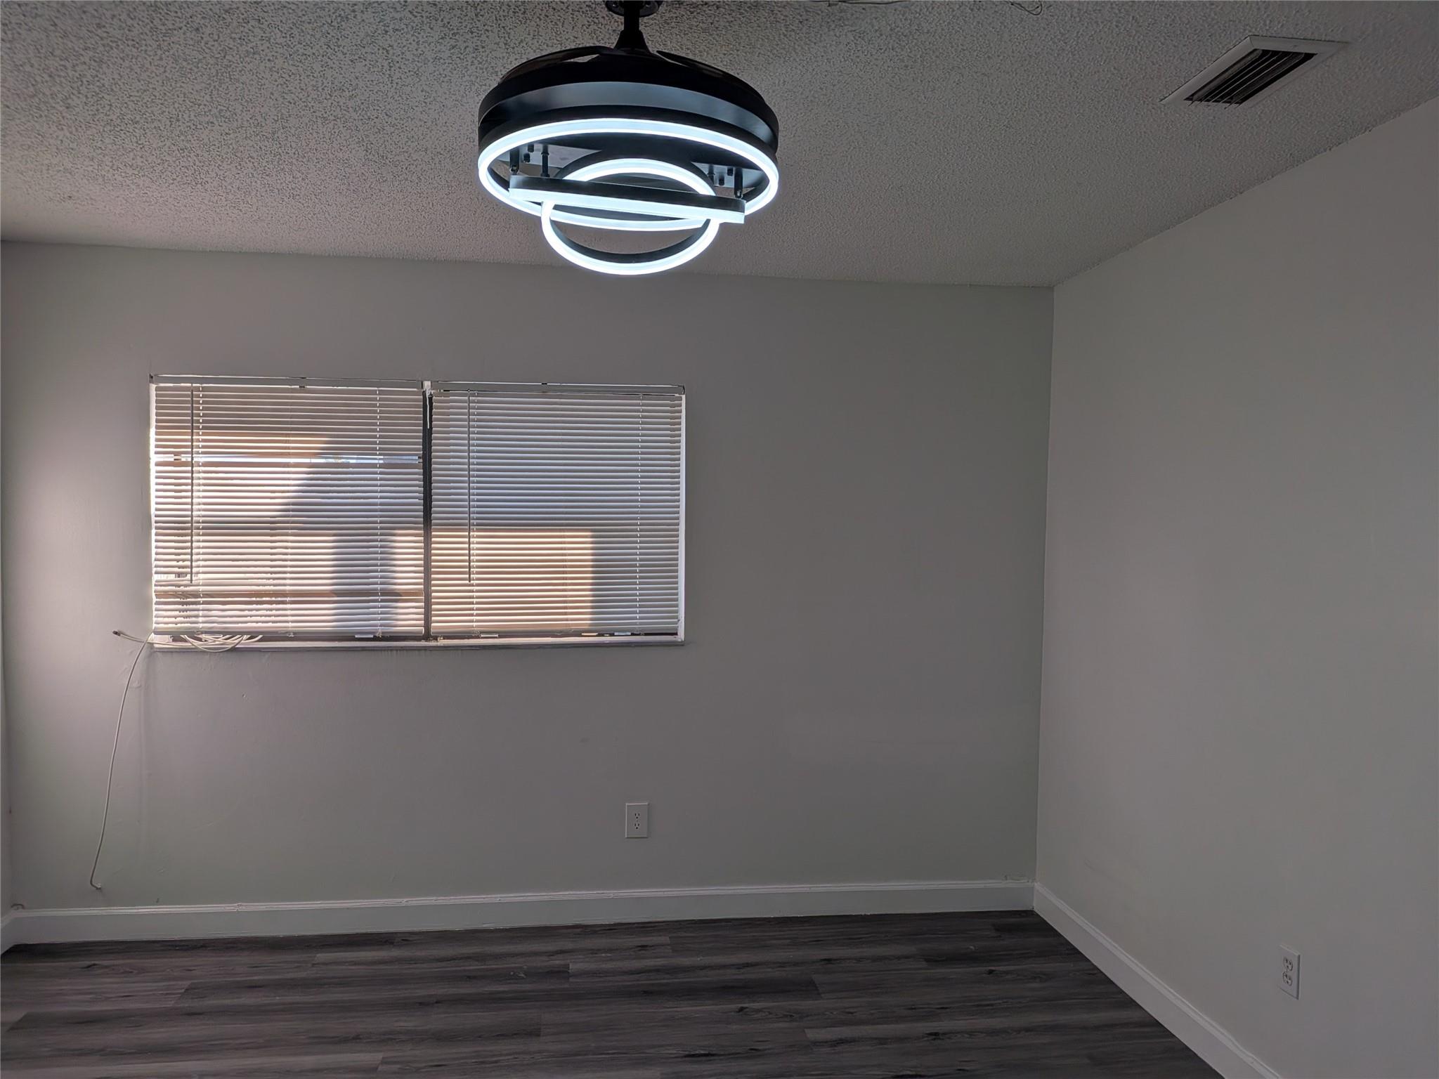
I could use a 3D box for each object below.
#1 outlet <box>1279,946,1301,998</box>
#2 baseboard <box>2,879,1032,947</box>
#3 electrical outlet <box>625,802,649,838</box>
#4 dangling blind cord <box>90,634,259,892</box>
[{"bbox_3d":[1.432,1.091,2.515,0.010,0.116,0.072,1,1,-7],"label":"outlet"},{"bbox_3d":[-0.604,1.377,3.711,3.755,0.122,0.015,1,1,-7],"label":"baseboard"},{"bbox_3d":[-0.307,1.057,3.742,0.086,0.132,0.010,1,1,-7],"label":"electrical outlet"},{"bbox_3d":[-1.925,0.784,3.538,0.570,0.915,0.080,1,1,-7],"label":"dangling blind cord"}]

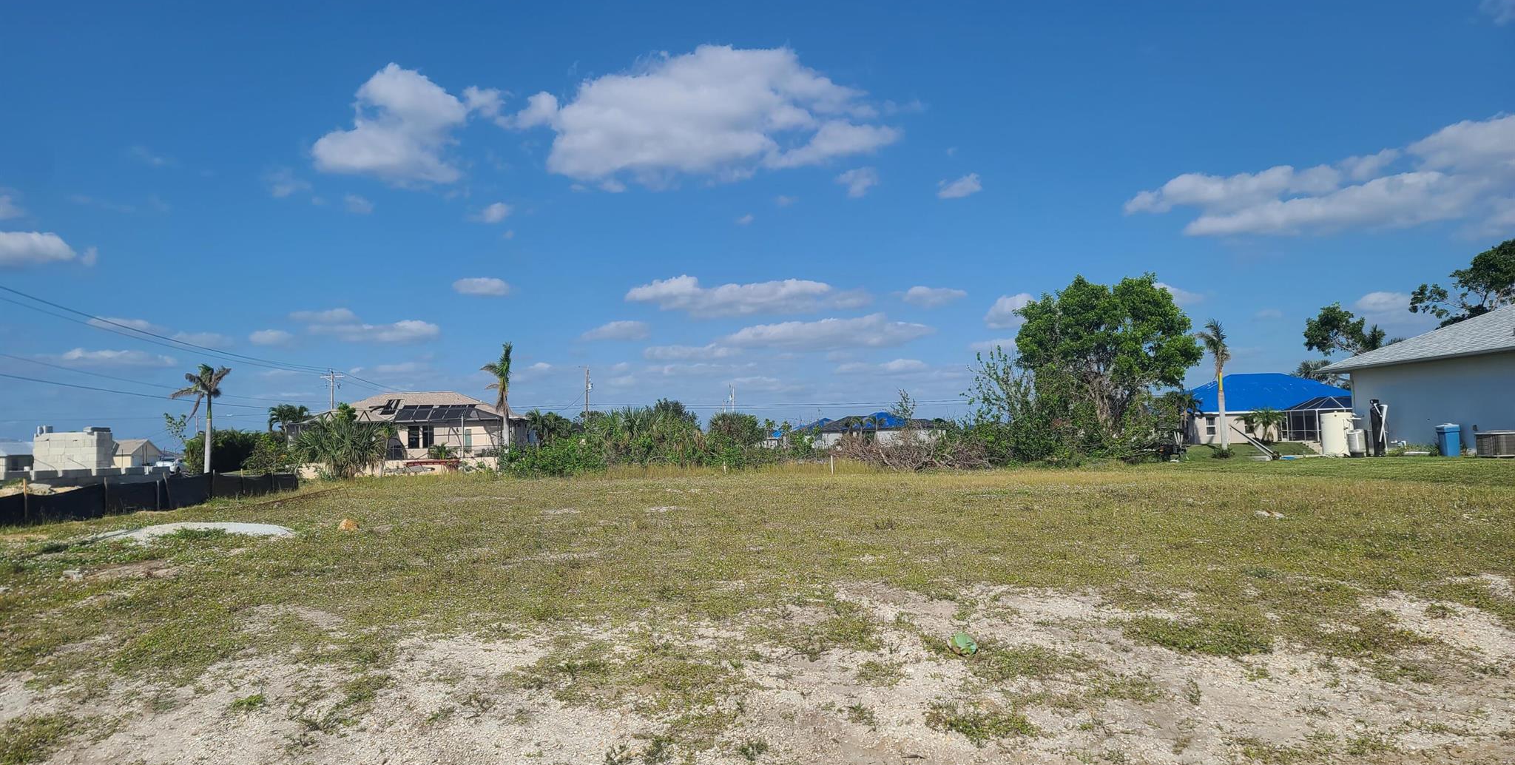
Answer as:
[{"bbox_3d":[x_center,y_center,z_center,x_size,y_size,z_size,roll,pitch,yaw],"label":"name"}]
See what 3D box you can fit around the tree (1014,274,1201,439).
[{"bbox_3d":[16.331,-0.607,51.000,8.700,8.900,8.200,-1,-4,-2],"label":"tree"}]

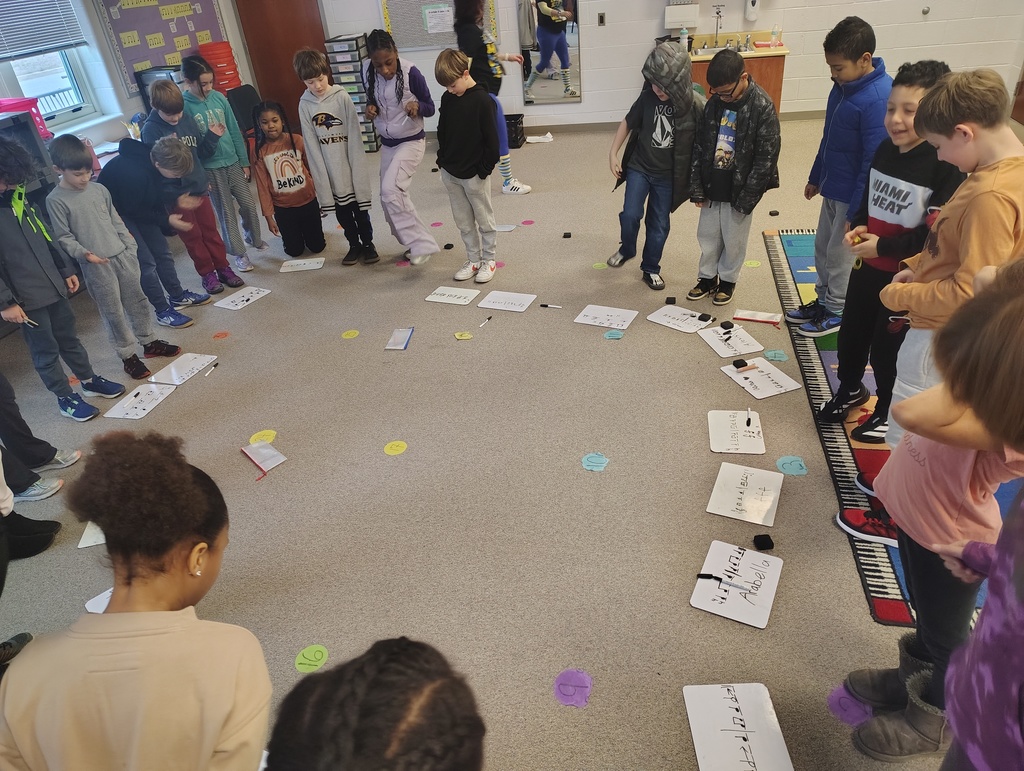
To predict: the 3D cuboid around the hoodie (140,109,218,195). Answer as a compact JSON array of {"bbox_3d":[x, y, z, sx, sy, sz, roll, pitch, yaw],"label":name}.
[{"bbox_3d":[-2.054,-1.465,4.454,0.330,0.530,0.430,22,42,36],"label":"hoodie"}]

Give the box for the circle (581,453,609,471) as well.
[{"bbox_3d":[0.348,0.317,2.960,0.115,0.004,0.122,-6,33,0],"label":"circle"}]

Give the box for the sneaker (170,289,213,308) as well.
[{"bbox_3d":[-2.088,-0.583,4.654,0.240,0.100,0.092,-13,33,-11],"label":"sneaker"}]

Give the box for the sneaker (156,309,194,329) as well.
[{"bbox_3d":[-2.109,-0.425,4.408,0.243,0.100,0.093,7,35,20],"label":"sneaker"}]

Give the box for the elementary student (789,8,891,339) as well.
[{"bbox_3d":[1.550,-0.938,3.369,0.340,1.450,0.400,-9,33,-4],"label":"elementary student"}]

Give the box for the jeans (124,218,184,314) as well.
[{"bbox_3d":[-2.188,-0.777,4.374,0.300,0.650,0.340,1,33,10],"label":"jeans"}]

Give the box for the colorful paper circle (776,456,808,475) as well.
[{"bbox_3d":[1.096,0.314,2.777,0.118,0.003,0.118,-6,32,0],"label":"colorful paper circle"}]

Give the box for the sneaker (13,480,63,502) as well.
[{"bbox_3d":[-2.101,0.437,3.087,0.240,0.095,0.090,-9,33,-4],"label":"sneaker"}]

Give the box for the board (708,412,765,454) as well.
[{"bbox_3d":[0.959,0.196,3.048,0.224,0.004,0.304,1,33,11],"label":"board"}]

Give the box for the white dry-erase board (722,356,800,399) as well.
[{"bbox_3d":[1.160,-0.040,3.320,0.229,0.008,0.305,-15,33,-13],"label":"white dry-erase board"}]

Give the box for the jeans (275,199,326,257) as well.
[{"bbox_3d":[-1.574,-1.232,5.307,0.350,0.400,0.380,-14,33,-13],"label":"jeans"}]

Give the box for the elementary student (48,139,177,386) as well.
[{"bbox_3d":[-2.115,-0.661,3.731,0.360,1.220,0.410,10,36,23],"label":"elementary student"}]

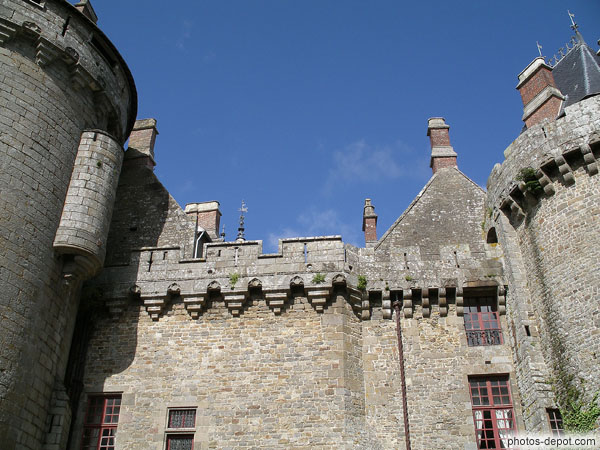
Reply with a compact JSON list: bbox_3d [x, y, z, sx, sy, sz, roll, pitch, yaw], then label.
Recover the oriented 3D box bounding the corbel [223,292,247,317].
[{"bbox_3d":[-2.068,2.600,20.930,0.740,0.613,0.550,-3,-32,7],"label":"corbel"}]

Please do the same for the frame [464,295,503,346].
[{"bbox_3d":[5.917,3.099,20.853,1.098,1.758,0.150,-3,-32,7],"label":"frame"}]

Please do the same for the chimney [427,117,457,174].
[{"bbox_3d":[6.618,-3.637,29.854,1.141,2.913,0.660,-2,-29,4],"label":"chimney"}]

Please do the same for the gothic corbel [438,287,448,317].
[{"bbox_3d":[5.790,3.113,25.908,0.311,1.106,0.420,-3,-29,6],"label":"gothic corbel"}]

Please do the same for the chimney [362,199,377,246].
[{"bbox_3d":[3.536,0.105,31.888,0.677,2.643,0.950,-2,-29,4],"label":"chimney"}]

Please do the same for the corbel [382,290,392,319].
[{"bbox_3d":[2.879,2.624,21.086,0.291,0.749,0.600,-3,-32,7],"label":"corbel"}]

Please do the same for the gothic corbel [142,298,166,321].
[{"bbox_3d":[-5.996,3.492,26.462,0.900,0.906,0.357,-4,-29,7],"label":"gothic corbel"}]

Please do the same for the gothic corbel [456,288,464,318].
[{"bbox_3d":[6.462,3.103,25.827,0.325,1.101,0.420,-3,-29,6],"label":"gothic corbel"}]

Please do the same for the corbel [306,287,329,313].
[{"bbox_3d":[0.637,2.428,20.616,0.731,0.590,0.550,-3,-32,7],"label":"corbel"}]

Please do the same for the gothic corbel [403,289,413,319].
[{"bbox_3d":[3.551,2.577,21.010,0.282,0.771,0.600,-3,-32,7],"label":"gothic corbel"}]

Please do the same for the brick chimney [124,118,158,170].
[{"bbox_3d":[-7.965,-3.968,32.368,1.375,2.989,0.600,-4,-29,7],"label":"brick chimney"}]

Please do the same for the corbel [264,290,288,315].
[{"bbox_3d":[-0.714,2.518,20.770,0.767,0.613,0.550,-3,-32,7],"label":"corbel"}]

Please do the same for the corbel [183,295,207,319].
[{"bbox_3d":[-3.412,2.692,21.082,0.743,0.638,0.550,-3,-32,7],"label":"corbel"}]

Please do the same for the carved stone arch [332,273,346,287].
[{"bbox_3d":[1.356,1.899,21.876,0.474,0.467,0.250,-3,-31,6],"label":"carved stone arch"}]

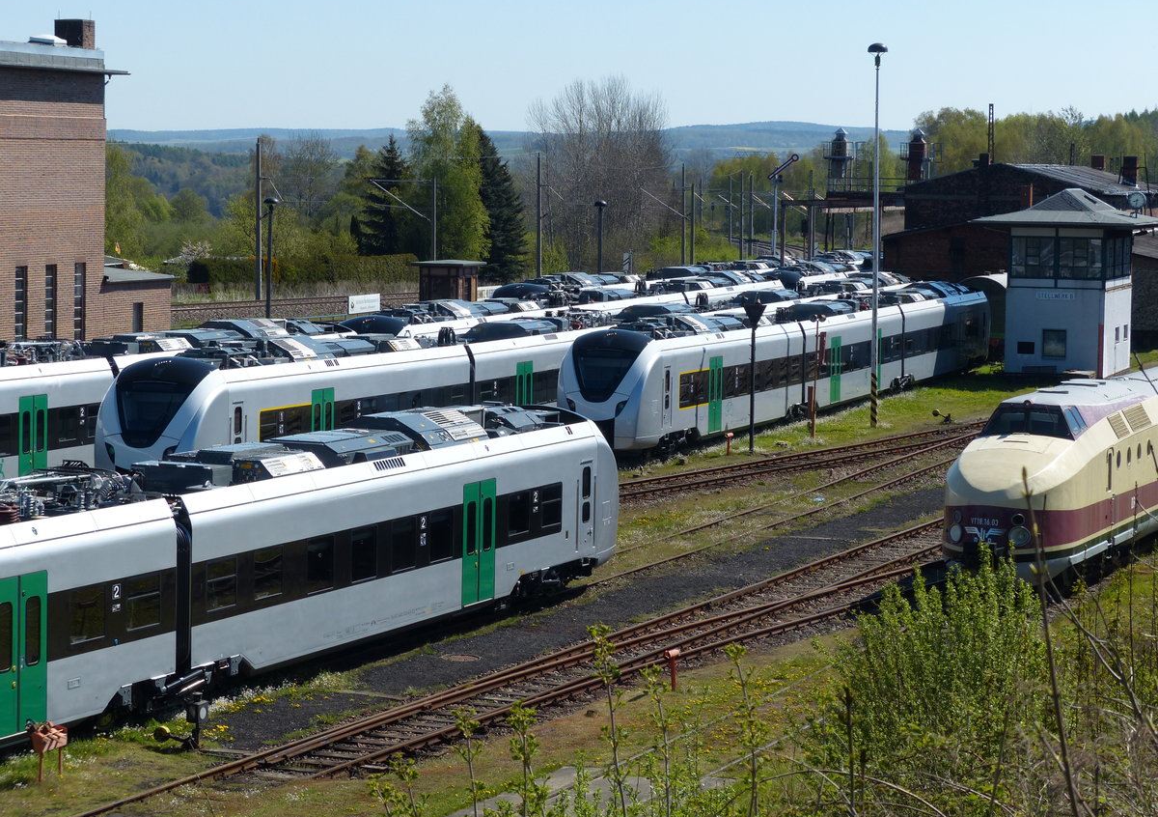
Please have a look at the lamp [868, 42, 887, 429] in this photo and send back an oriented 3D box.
[{"bbox_3d":[10.238,-5.950,111.866,0.670,13.208,0.670,1,4,0],"label":"lamp"}]

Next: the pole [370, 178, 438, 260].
[{"bbox_3d":[-10.512,-9.986,193.067,5.000,7.568,0.350,3,5,33],"label":"pole"}]

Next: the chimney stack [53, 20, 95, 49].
[{"bbox_3d":[-17.619,-12.952,113.457,1.140,1.200,0.870,2,5,20],"label":"chimney stack"}]

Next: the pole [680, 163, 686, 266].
[{"bbox_3d":[9.458,-17.340,294.533,0.360,9.700,0.360,2,5,12],"label":"pole"}]

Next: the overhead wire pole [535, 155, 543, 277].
[{"bbox_3d":[-2.926,-13.785,234.987,0.300,9.440,0.300,1,4,0],"label":"overhead wire pole"}]

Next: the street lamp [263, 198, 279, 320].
[{"bbox_3d":[-13.937,-5.902,145.992,0.670,7.200,0.670,1,4,0],"label":"street lamp"}]

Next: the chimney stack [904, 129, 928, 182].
[{"bbox_3d":[22.880,-17.216,220.126,1.200,3.524,1.200,1,4,0],"label":"chimney stack"}]

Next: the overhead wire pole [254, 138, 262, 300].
[{"bbox_3d":[-18.822,-11.114,190.337,0.300,9.440,0.300,1,4,0],"label":"overhead wire pole"}]

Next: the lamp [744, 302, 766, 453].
[{"bbox_3d":[5.640,-0.985,104.852,0.750,4.798,0.750,1,4,0],"label":"lamp"}]

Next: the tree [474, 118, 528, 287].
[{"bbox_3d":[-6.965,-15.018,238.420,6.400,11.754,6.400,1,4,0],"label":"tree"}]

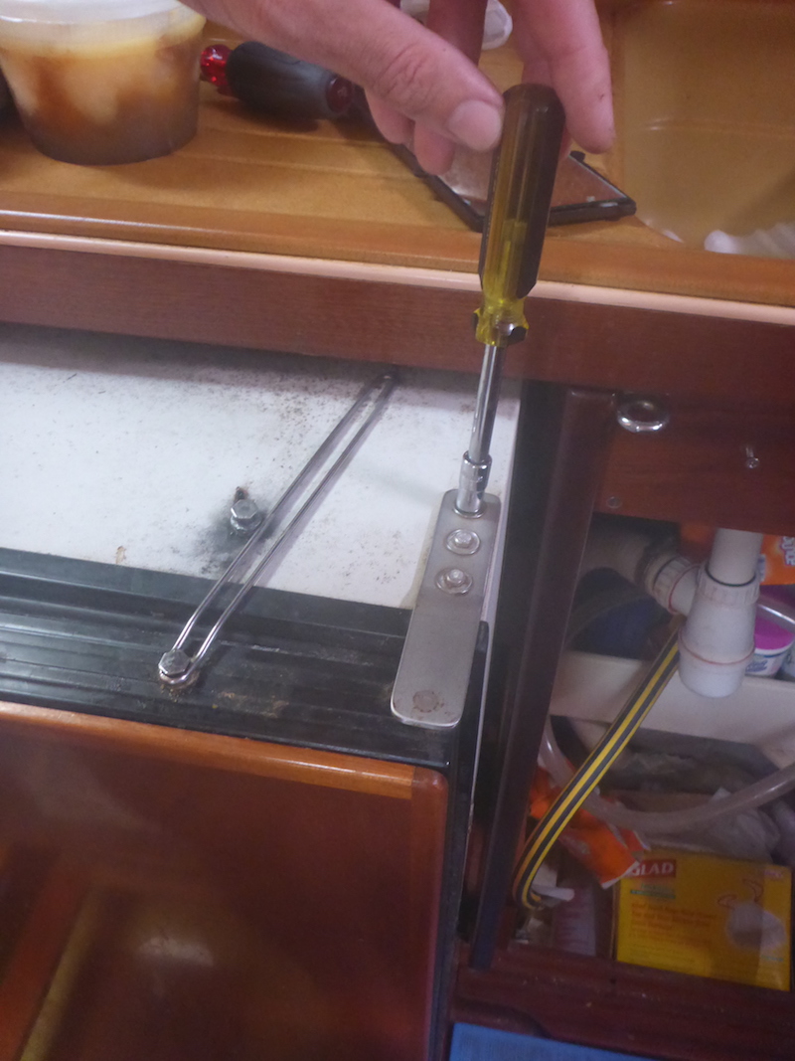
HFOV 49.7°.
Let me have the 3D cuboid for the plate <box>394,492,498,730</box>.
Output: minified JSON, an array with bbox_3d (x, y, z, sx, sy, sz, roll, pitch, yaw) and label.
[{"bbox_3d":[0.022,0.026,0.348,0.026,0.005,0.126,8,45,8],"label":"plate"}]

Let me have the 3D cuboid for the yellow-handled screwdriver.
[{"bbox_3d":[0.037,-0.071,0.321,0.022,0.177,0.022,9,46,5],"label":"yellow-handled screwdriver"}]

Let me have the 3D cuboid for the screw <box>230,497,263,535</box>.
[{"bbox_3d":[-0.067,-0.006,0.380,0.013,0.009,0.013,7,47,7],"label":"screw"}]

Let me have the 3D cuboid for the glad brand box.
[{"bbox_3d":[0.373,0.472,1.062,0.201,0.055,0.136,7,72,7],"label":"glad brand box"}]

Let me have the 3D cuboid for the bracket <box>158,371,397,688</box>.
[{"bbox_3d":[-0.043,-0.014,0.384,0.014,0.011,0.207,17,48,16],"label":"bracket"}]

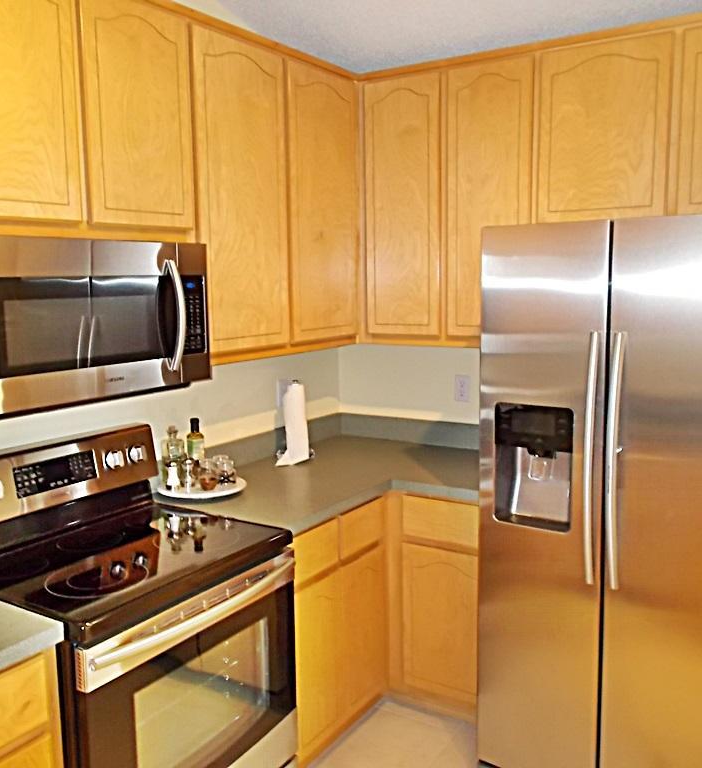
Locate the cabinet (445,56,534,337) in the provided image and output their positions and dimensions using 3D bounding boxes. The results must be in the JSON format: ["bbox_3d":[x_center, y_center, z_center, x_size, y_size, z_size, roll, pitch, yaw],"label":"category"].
[{"bbox_3d":[0.593,-0.683,2.987,0.351,1.025,0.317,4,9,32],"label":"cabinet"}]

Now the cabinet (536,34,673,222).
[{"bbox_3d":[0.933,-0.868,2.746,0.453,0.606,0.317,4,9,32],"label":"cabinet"}]

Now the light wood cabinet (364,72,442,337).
[{"bbox_3d":[0.288,-0.703,3.178,0.355,1.025,0.317,4,9,32],"label":"light wood cabinet"}]

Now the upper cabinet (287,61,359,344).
[{"bbox_3d":[-0.233,-0.678,3.042,0.317,1.025,0.469,4,9,32],"label":"upper cabinet"}]

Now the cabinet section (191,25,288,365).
[{"bbox_3d":[-0.458,-0.582,2.471,0.342,0.943,0.405,4,9,33],"label":"cabinet section"}]

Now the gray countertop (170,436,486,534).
[{"bbox_3d":[0.043,0.368,2.902,1.050,0.040,1.292,4,9,32],"label":"gray countertop"}]

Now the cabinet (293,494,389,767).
[{"bbox_3d":[-0.284,0.837,2.806,0.629,0.855,0.674,4,9,32],"label":"cabinet"}]

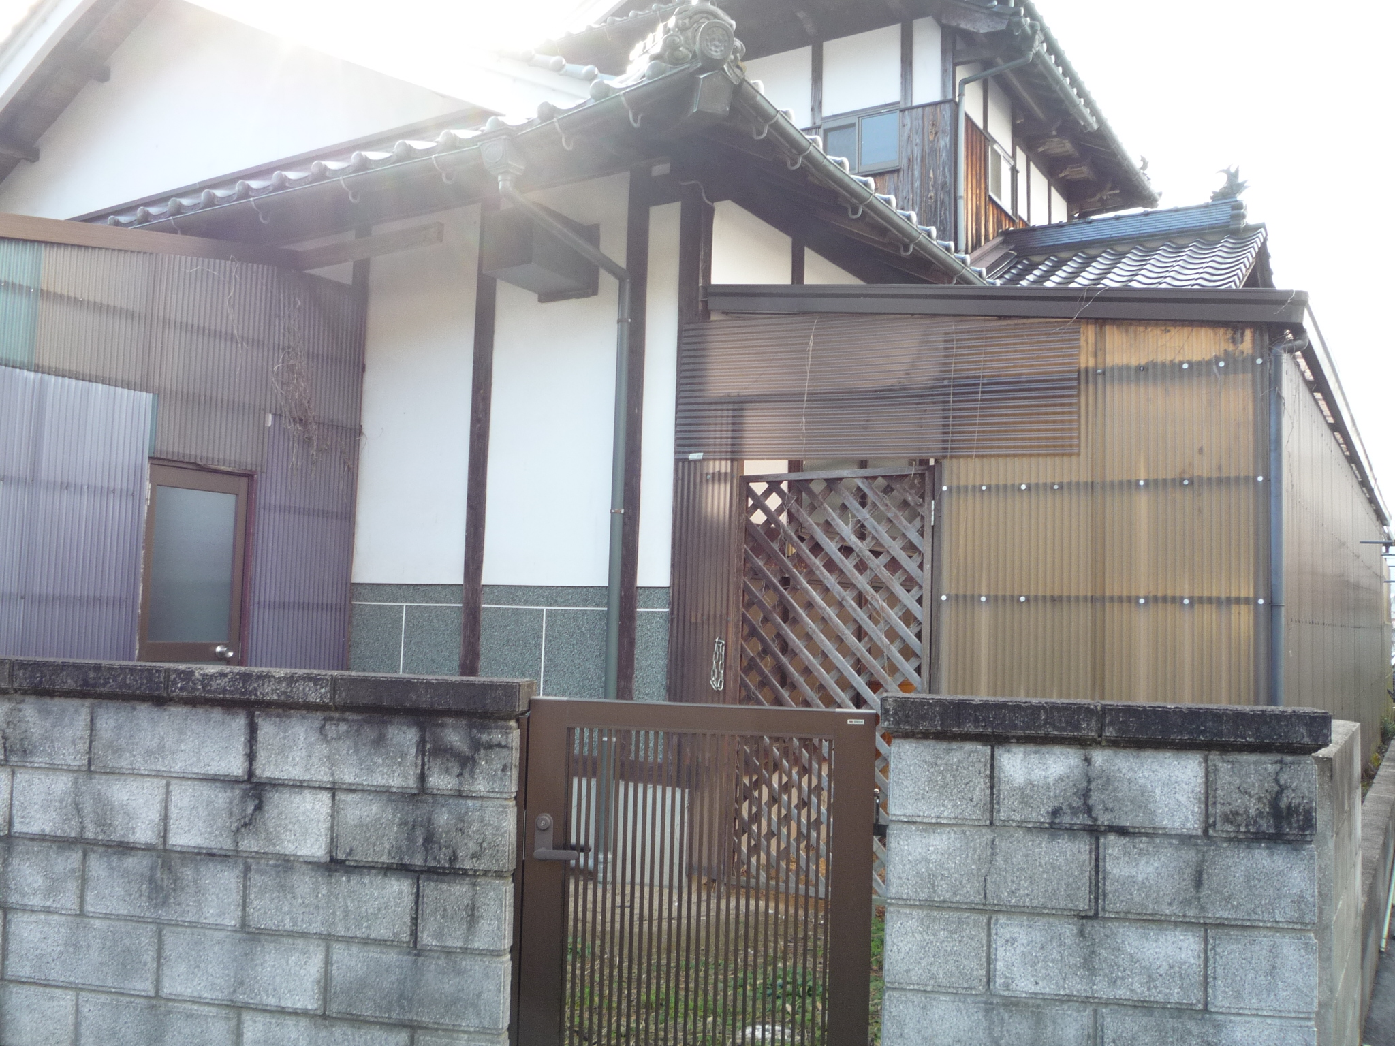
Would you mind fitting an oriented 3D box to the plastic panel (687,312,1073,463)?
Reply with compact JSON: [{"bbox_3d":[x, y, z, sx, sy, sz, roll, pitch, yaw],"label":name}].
[{"bbox_3d":[0.698,-0.602,5.171,1.833,0.655,0.020,0,-4,30],"label":"plastic panel"}]

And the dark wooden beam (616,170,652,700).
[{"bbox_3d":[-0.290,-0.366,5.876,0.115,2.716,0.110,-1,-5,30],"label":"dark wooden beam"}]

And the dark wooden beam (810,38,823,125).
[{"bbox_3d":[1.212,-4.353,12.029,0.120,0.881,0.100,-1,-5,30],"label":"dark wooden beam"}]

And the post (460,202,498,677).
[{"bbox_3d":[-1.111,-0.377,6.359,0.120,2.658,0.110,-1,-5,30],"label":"post"}]

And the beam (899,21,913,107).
[{"bbox_3d":[2.021,-4.368,11.555,0.120,0.866,0.100,-1,-5,30],"label":"beam"}]

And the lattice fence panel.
[{"bbox_3d":[0.563,0.678,5.171,0.914,1.806,0.040,-1,-5,30],"label":"lattice fence panel"}]

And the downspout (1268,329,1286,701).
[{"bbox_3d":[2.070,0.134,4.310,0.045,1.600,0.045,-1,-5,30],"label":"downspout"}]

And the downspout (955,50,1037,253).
[{"bbox_3d":[2.730,-3.401,11.111,0.721,1.800,0.080,-1,-5,30],"label":"downspout"}]

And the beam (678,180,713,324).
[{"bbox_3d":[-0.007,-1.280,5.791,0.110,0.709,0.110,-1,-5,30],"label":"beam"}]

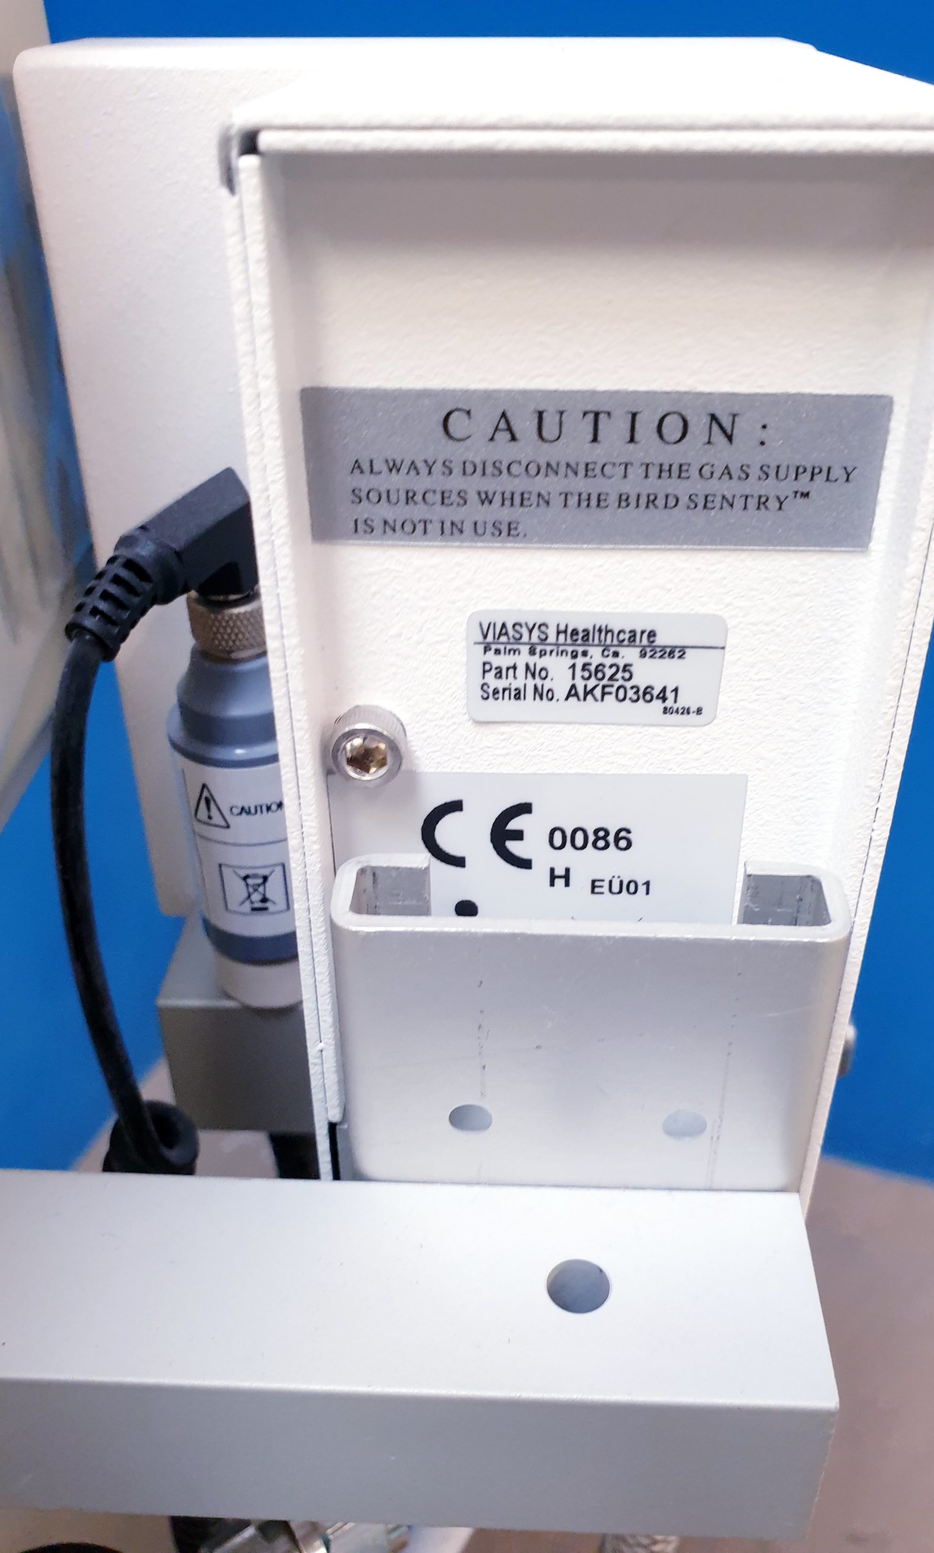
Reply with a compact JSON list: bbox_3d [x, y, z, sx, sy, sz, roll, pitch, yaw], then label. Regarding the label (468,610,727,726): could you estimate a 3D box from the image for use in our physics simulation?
[{"bbox_3d":[0.016,-0.013,0.147,0.032,0.015,0.001,1,30,3],"label":"label"}]

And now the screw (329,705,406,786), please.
[{"bbox_3d":[-0.013,-0.004,0.150,0.009,0.009,0.005,1,30,3],"label":"screw"}]

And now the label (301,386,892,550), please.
[{"bbox_3d":[0.014,-0.035,0.134,0.066,0.018,0.001,1,30,3],"label":"label"}]

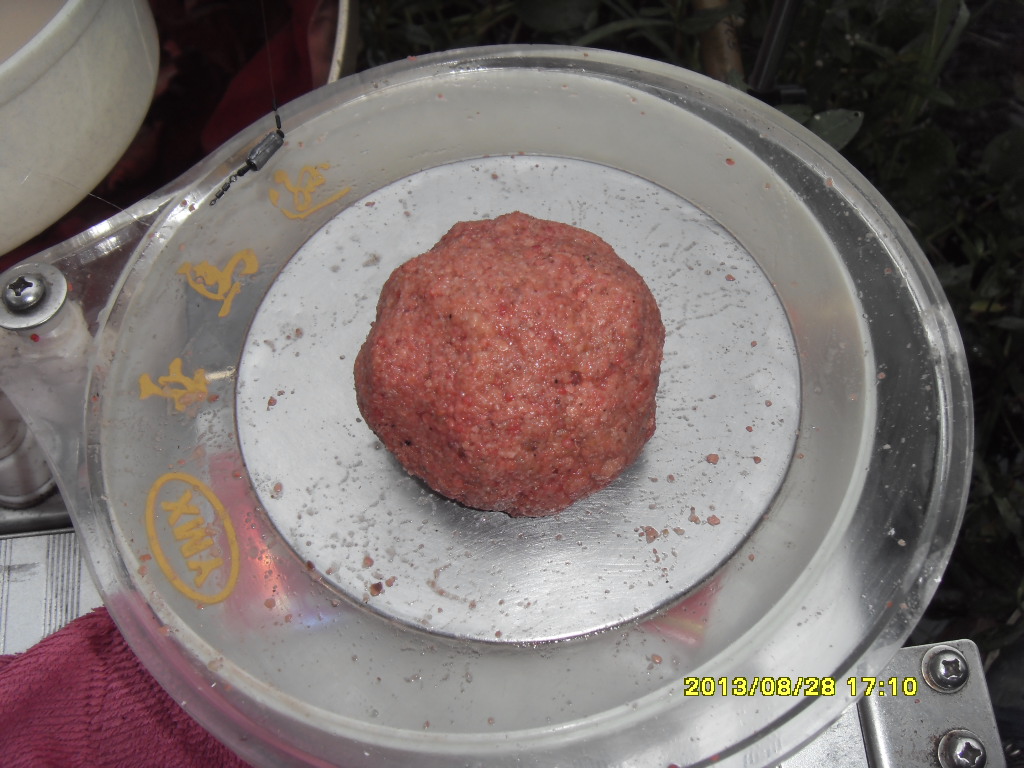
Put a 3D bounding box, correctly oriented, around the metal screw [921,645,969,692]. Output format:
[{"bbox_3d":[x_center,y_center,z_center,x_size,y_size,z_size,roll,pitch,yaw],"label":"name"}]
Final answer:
[{"bbox_3d":[0.111,0.073,0.294,0.012,0.005,0.012,-5,70,-2],"label":"metal screw"}]

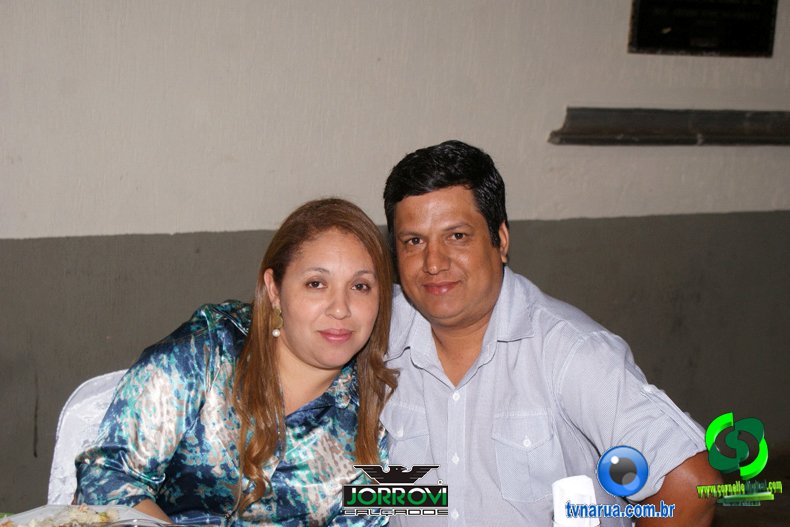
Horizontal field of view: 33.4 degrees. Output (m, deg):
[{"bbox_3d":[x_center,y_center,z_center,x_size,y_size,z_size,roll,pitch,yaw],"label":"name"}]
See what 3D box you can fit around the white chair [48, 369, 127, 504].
[{"bbox_3d":[-0.294,0.631,2.001,0.460,0.860,0.540,0,11,-18],"label":"white chair"}]

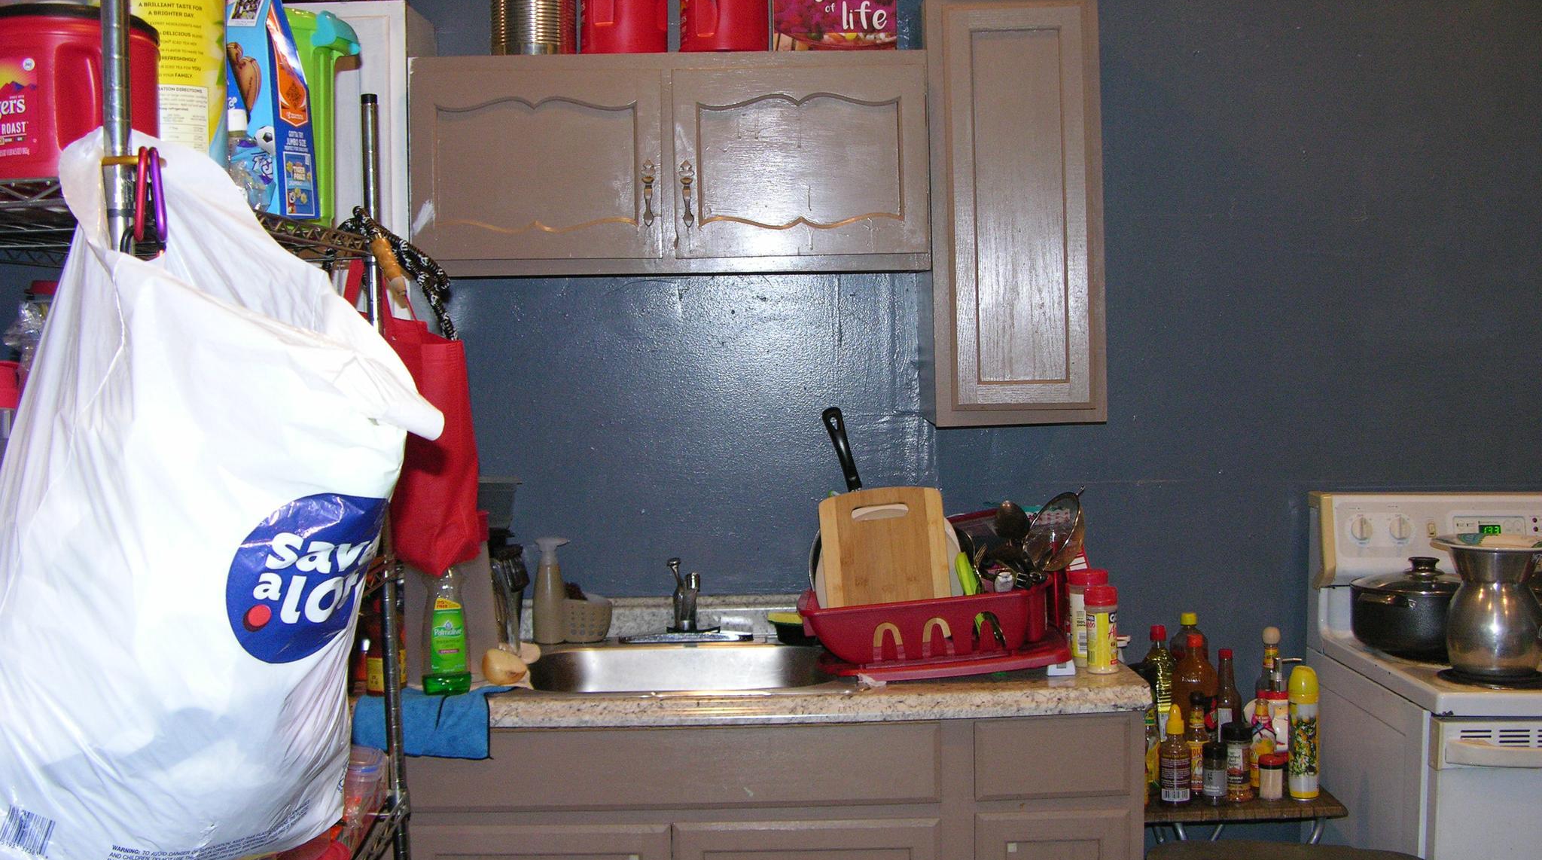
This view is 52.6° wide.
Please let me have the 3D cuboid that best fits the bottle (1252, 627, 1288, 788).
[{"bbox_3d":[0.918,0.494,2.862,0.060,0.267,0.060,-1,3,-1],"label":"bottle"}]

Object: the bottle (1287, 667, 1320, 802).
[{"bbox_3d":[0.927,0.524,2.713,0.053,0.229,0.053,-1,2,0],"label":"bottle"}]

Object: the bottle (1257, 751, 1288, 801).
[{"bbox_3d":[0.875,0.607,2.723,0.043,0.073,0.043,-1,3,-1],"label":"bottle"}]

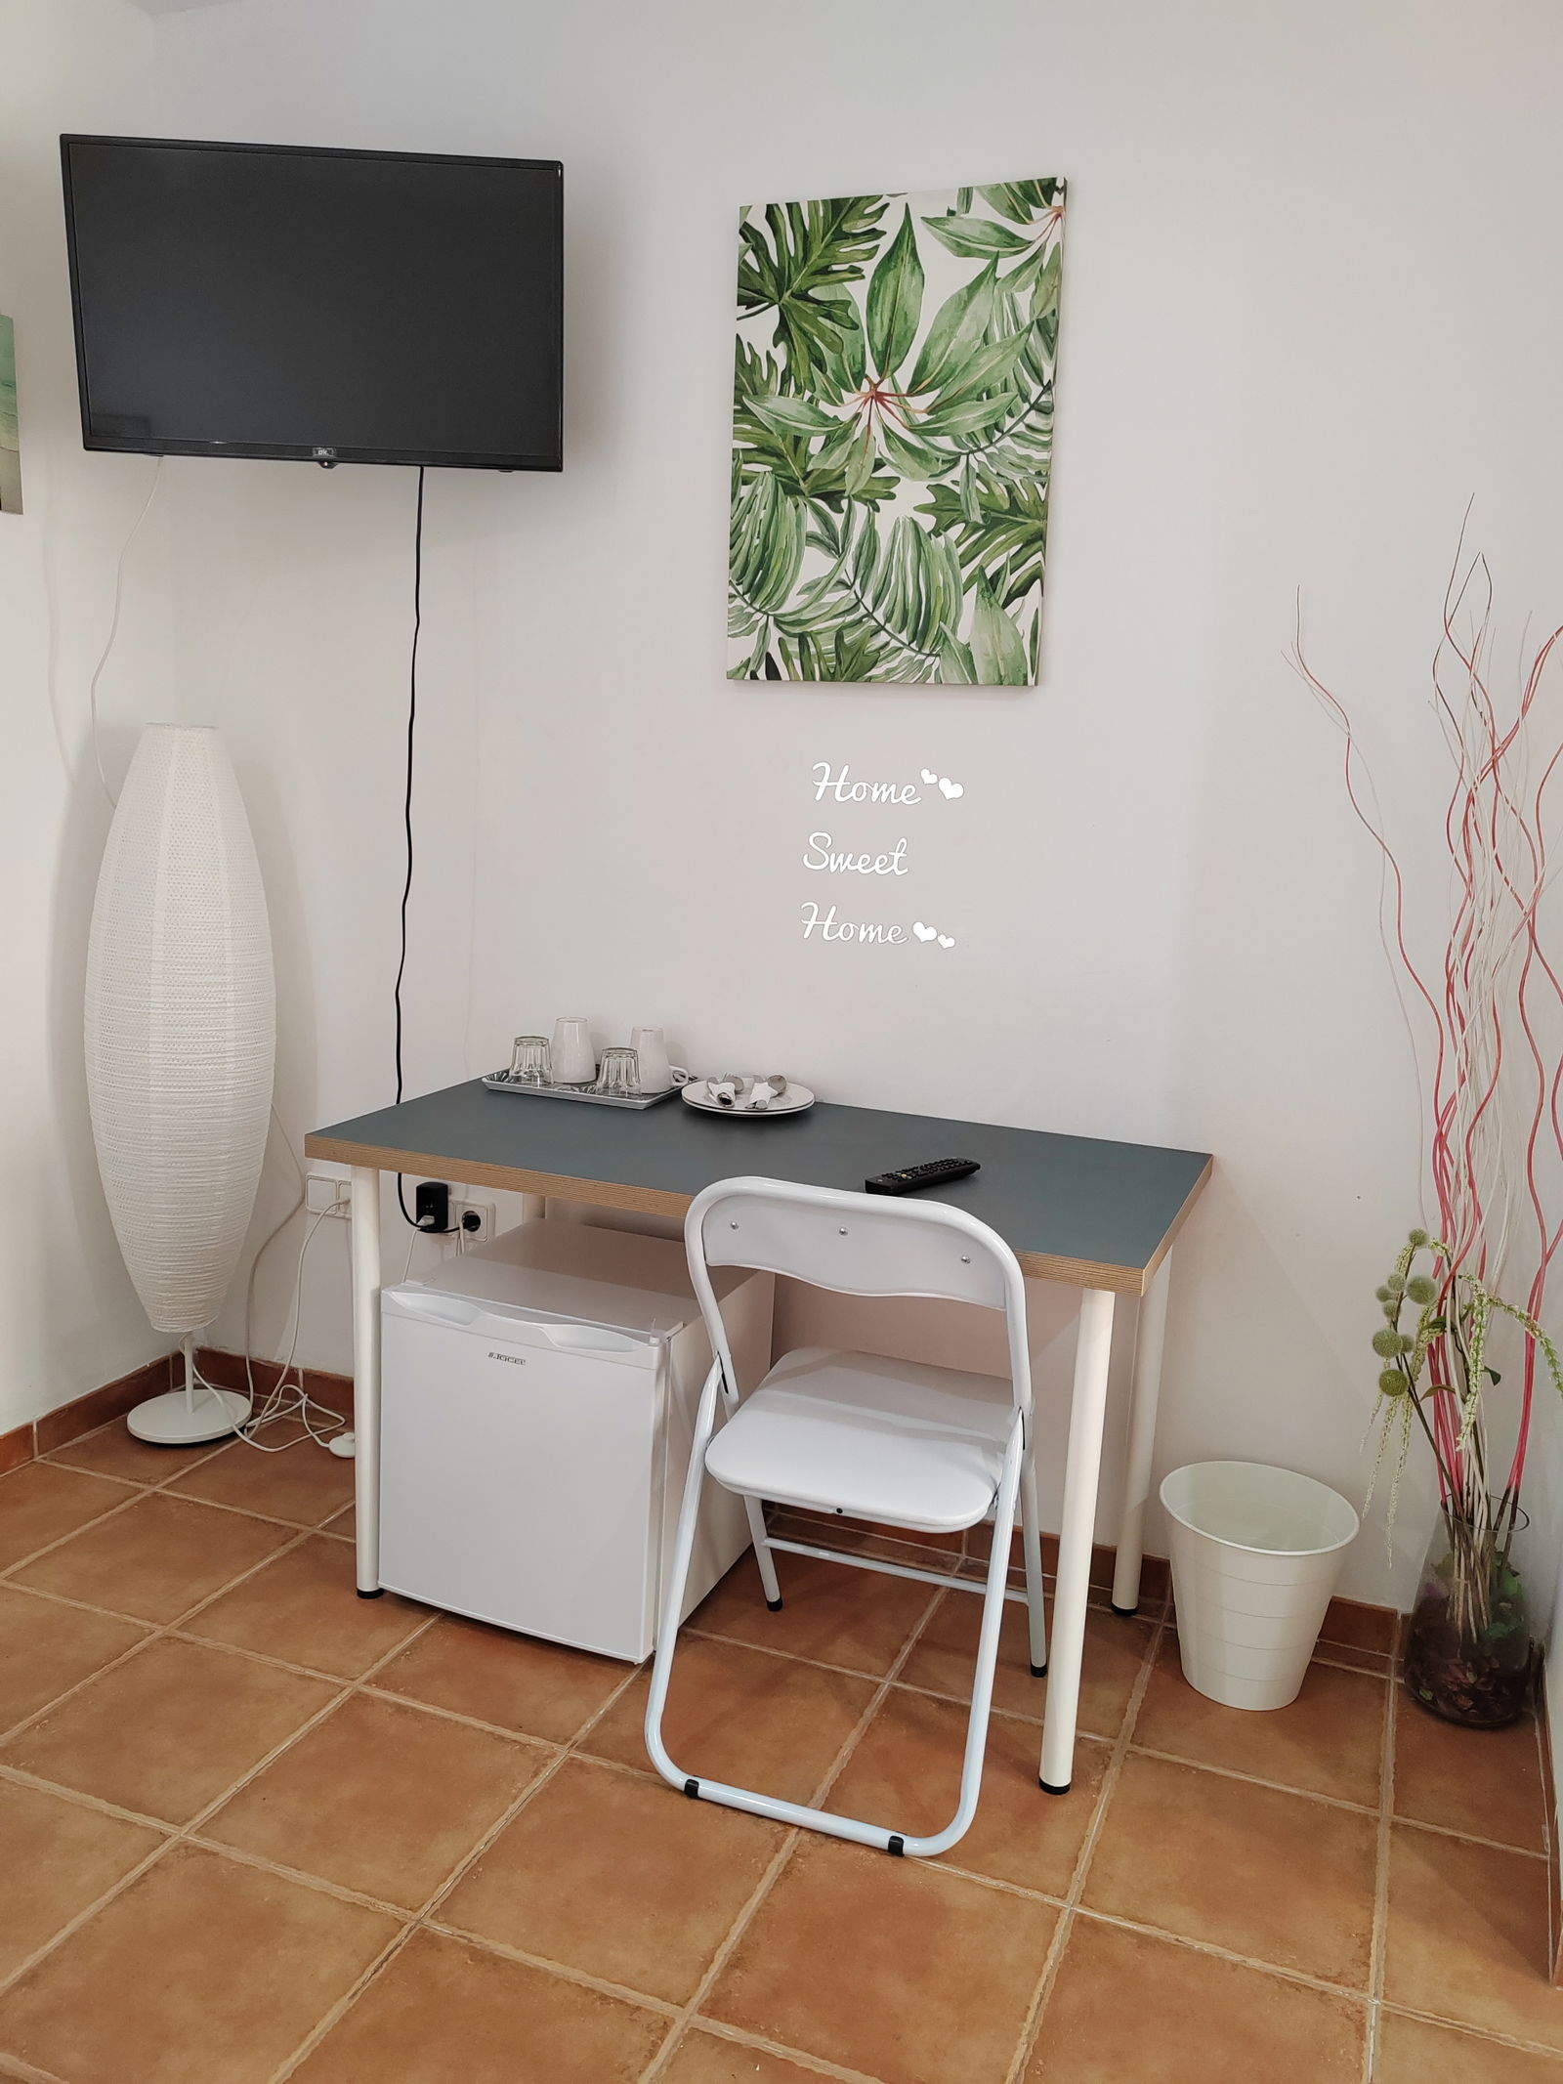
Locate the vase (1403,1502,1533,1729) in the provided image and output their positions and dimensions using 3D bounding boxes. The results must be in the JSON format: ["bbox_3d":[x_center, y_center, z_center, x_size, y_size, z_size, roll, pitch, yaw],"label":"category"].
[{"bbox_3d":[0.992,0.814,2.332,0.158,0.300,0.158,7,12,21],"label":"vase"}]

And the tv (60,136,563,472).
[{"bbox_3d":[-0.699,-1.118,2.491,0.732,0.435,0.070,2,16,-2],"label":"tv"}]

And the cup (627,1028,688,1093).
[{"bbox_3d":[-0.206,0.029,2.699,0.105,0.101,0.078,-1,12,-15],"label":"cup"}]

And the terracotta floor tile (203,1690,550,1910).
[{"bbox_3d":[-0.503,0.955,2.062,0.320,0.010,0.320,7,12,22],"label":"terracotta floor tile"}]

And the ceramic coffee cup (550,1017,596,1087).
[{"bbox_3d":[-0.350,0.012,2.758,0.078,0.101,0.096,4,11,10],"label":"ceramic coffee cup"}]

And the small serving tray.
[{"bbox_3d":[-0.311,0.071,2.701,0.303,0.020,0.195,7,12,22],"label":"small serving tray"}]

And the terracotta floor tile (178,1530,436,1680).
[{"bbox_3d":[-0.692,0.869,2.510,0.325,0.010,0.325,7,12,21],"label":"terracotta floor tile"}]

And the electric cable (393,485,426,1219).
[{"bbox_3d":[-0.658,-0.314,2.871,0.065,1.350,0.045,7,12,22],"label":"electric cable"}]

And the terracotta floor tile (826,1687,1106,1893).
[{"bbox_3d":[0.248,0.973,2.122,0.320,0.010,0.320,7,12,22],"label":"terracotta floor tile"}]

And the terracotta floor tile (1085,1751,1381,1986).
[{"bbox_3d":[0.563,1.017,2.014,0.325,0.010,0.325,7,12,21],"label":"terracotta floor tile"}]

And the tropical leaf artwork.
[{"bbox_3d":[0.162,-0.900,2.454,0.500,0.700,0.023,7,12,21],"label":"tropical leaf artwork"}]

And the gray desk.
[{"bbox_3d":[-0.032,0.514,2.464,1.198,0.737,0.599,7,12,22],"label":"gray desk"}]

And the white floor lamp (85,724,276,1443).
[{"bbox_3d":[-1.087,0.086,2.963,0.322,1.320,0.322,7,12,21],"label":"white floor lamp"}]

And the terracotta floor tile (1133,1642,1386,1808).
[{"bbox_3d":[0.692,0.962,2.322,0.325,0.010,0.325,7,12,21],"label":"terracotta floor tile"}]

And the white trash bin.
[{"bbox_3d":[0.678,0.798,2.352,0.278,0.277,0.278,7,12,22],"label":"white trash bin"}]

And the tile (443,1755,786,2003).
[{"bbox_3d":[-0.194,0.999,1.951,0.325,0.010,0.325,7,12,21],"label":"tile"}]

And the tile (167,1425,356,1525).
[{"bbox_3d":[-0.869,0.772,2.923,0.320,0.010,0.320,7,12,22],"label":"tile"}]

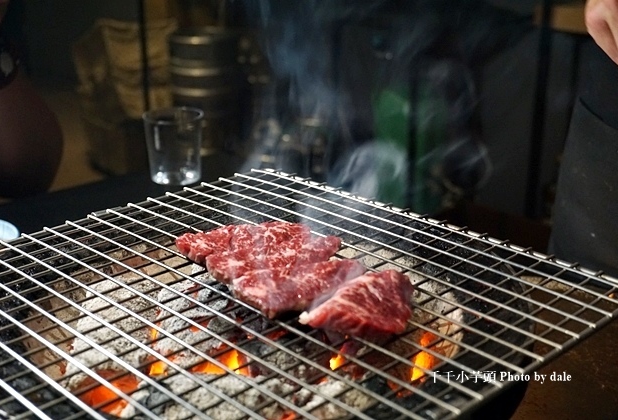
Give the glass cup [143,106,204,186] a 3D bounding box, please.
[{"bbox_3d":[-0.168,-0.078,1.116,0.076,0.081,0.076,0,20,0],"label":"glass cup"}]

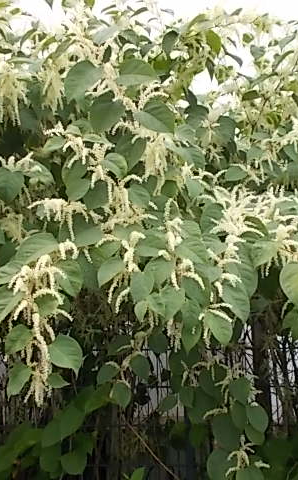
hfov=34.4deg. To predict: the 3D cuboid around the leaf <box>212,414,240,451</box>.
[{"bbox_3d":[0.342,0.857,2.150,0.119,0.160,0.030,0,-30,9],"label":"leaf"}]

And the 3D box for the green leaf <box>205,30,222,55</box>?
[{"bbox_3d":[0.335,-1.027,2.500,0.074,0.151,0.033,-21,-10,5],"label":"green leaf"}]

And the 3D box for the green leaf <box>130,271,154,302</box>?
[{"bbox_3d":[-0.031,0.194,2.000,0.096,0.149,0.030,4,-32,2],"label":"green leaf"}]

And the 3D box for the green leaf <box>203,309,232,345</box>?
[{"bbox_3d":[0.249,0.319,1.750,0.092,0.139,0.031,-25,-33,-7],"label":"green leaf"}]

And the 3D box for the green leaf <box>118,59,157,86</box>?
[{"bbox_3d":[-0.055,-0.801,2.300,0.182,0.149,0.030,3,-16,-1],"label":"green leaf"}]

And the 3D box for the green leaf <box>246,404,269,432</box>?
[{"bbox_3d":[0.485,0.798,2.150,0.095,0.129,0.030,-22,-30,-6],"label":"green leaf"}]

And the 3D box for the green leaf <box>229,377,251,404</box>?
[{"bbox_3d":[0.371,0.611,1.950,0.085,0.116,0.030,-9,-30,6],"label":"green leaf"}]

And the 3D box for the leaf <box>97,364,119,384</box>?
[{"bbox_3d":[-0.177,0.588,2.100,0.111,0.082,0.024,-34,-26,-26],"label":"leaf"}]

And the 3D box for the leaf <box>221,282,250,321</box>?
[{"bbox_3d":[0.288,0.201,1.600,0.083,0.143,0.030,-24,-22,2],"label":"leaf"}]

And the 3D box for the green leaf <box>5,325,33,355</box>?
[{"bbox_3d":[-0.445,0.342,1.650,0.108,0.091,0.024,-34,-21,-34],"label":"green leaf"}]

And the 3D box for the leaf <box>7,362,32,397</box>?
[{"bbox_3d":[-0.498,0.537,1.850,0.083,0.136,0.030,27,-33,8],"label":"leaf"}]

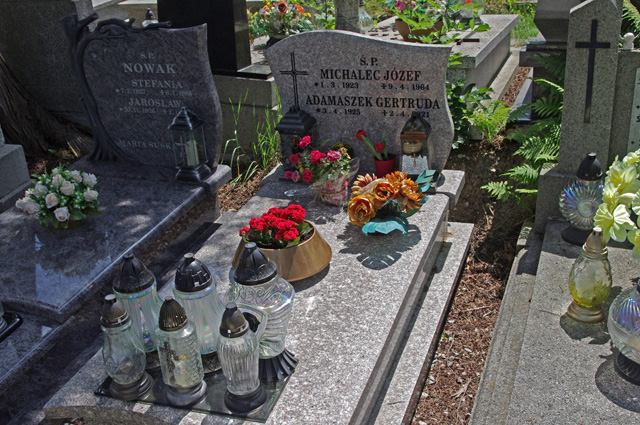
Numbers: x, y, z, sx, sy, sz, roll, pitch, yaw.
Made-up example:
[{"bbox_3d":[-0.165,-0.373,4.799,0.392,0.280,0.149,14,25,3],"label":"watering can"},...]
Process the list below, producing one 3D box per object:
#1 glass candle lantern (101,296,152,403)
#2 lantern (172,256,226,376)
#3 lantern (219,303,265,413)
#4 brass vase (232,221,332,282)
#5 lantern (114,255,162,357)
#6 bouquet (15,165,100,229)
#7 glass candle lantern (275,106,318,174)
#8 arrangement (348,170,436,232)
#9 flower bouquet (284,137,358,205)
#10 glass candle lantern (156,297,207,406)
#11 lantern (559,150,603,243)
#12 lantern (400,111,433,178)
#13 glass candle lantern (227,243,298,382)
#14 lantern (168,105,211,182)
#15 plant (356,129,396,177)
[{"bbox_3d":[-0.474,0.314,1.781,0.106,0.267,0.106,5,27,20],"label":"glass candle lantern"},{"bbox_3d":[-0.304,0.240,1.855,0.124,0.308,0.124,5,27,20],"label":"lantern"},{"bbox_3d":[-0.185,0.326,1.704,0.102,0.267,0.102,-4,26,2],"label":"lantern"},{"bbox_3d":[-0.131,0.113,2.548,0.338,0.093,0.325,-4,25,2],"label":"brass vase"},{"bbox_3d":[-0.489,0.259,2.029,0.125,0.333,0.125,4,27,19],"label":"lantern"},{"bbox_3d":[-0.959,-0.082,2.740,0.300,0.190,0.265,4,27,19],"label":"bouquet"},{"bbox_3d":[-0.090,-0.268,2.892,0.136,0.287,0.136,10,29,28],"label":"glass candle lantern"},{"bbox_3d":[0.253,-0.049,2.502,0.287,0.178,0.253,4,27,17],"label":"arrangement"},{"bbox_3d":[0.005,-0.180,2.938,0.300,0.265,0.220,4,27,19],"label":"flower bouquet"},{"bbox_3d":[-0.359,0.339,1.882,0.105,0.293,0.105,4,27,19],"label":"glass candle lantern"},{"bbox_3d":[0.839,-0.057,2.345,0.143,0.281,0.135,10,29,28],"label":"lantern"},{"bbox_3d":[0.407,-0.278,3.058,0.140,0.275,0.135,4,27,19],"label":"lantern"},{"bbox_3d":[-0.160,0.245,1.952,0.175,0.370,0.165,4,27,19],"label":"glass candle lantern"},{"bbox_3d":[-0.538,-0.283,3.047,0.135,0.296,0.135,10,30,29],"label":"lantern"},{"bbox_3d":[0.238,-0.246,3.093,0.165,0.215,0.100,4,27,19],"label":"plant"}]

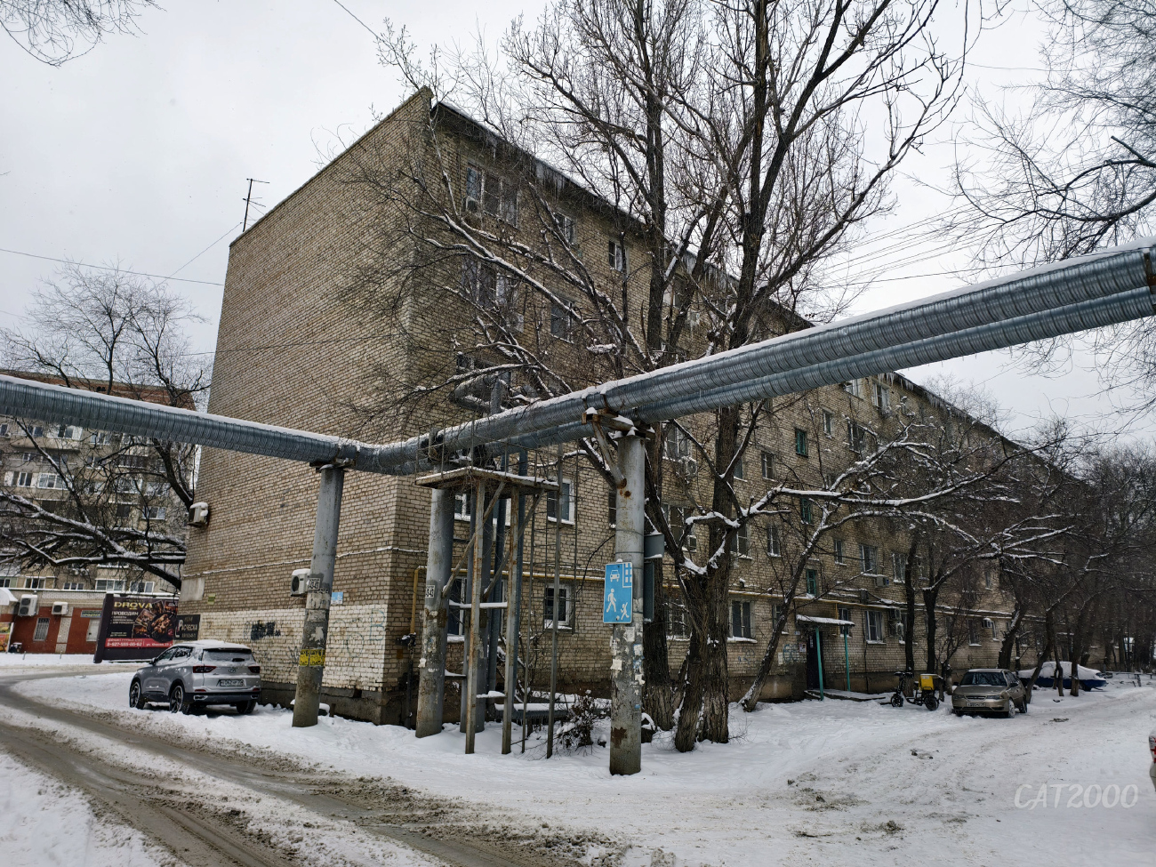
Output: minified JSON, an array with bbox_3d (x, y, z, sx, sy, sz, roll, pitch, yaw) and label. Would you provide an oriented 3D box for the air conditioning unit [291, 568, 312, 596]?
[{"bbox_3d":[-6.837,3.752,19.085,0.770,0.540,0.280,-13,-20,42],"label":"air conditioning unit"}]

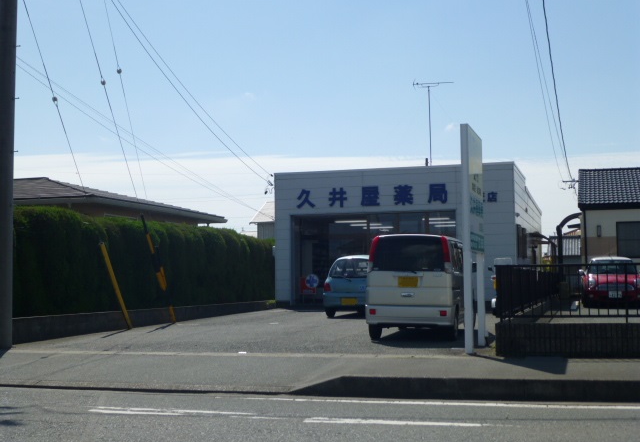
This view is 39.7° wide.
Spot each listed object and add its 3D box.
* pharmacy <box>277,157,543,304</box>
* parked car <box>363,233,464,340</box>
[{"bbox_3d":[3.377,0.740,28.324,6.570,3.730,9.700,-2,-4,18],"label":"pharmacy"},{"bbox_3d":[1.946,1.178,16.108,1.475,1.760,3.395,-2,-3,17],"label":"parked car"}]

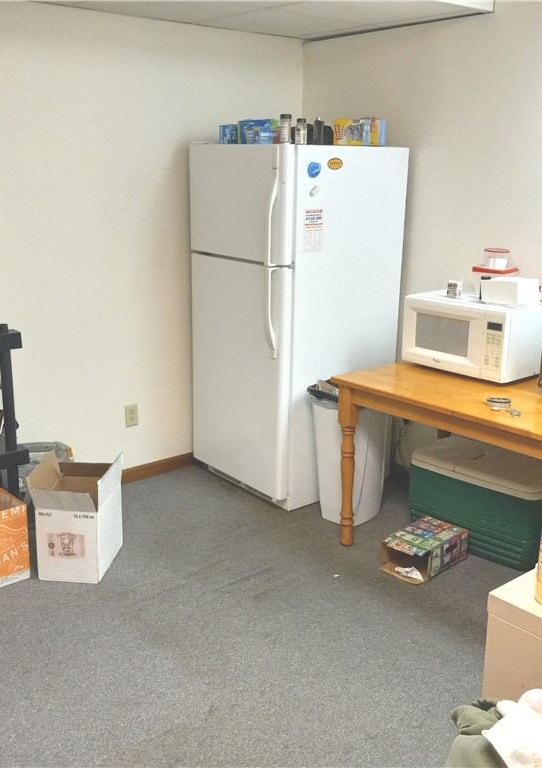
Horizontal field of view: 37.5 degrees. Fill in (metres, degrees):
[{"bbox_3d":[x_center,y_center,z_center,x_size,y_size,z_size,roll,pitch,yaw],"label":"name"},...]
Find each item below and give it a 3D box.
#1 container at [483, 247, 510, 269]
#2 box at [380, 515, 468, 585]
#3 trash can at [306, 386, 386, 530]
[{"bbox_3d":[0.967,-0.535,3.426,0.110,0.088,0.110,-11,19,-38],"label":"container"},{"bbox_3d":[0.642,0.677,3.299,0.200,0.126,0.315,15,20,42],"label":"box"},{"bbox_3d":[0.368,0.331,3.649,0.300,0.610,0.280,-11,19,-38],"label":"trash can"}]

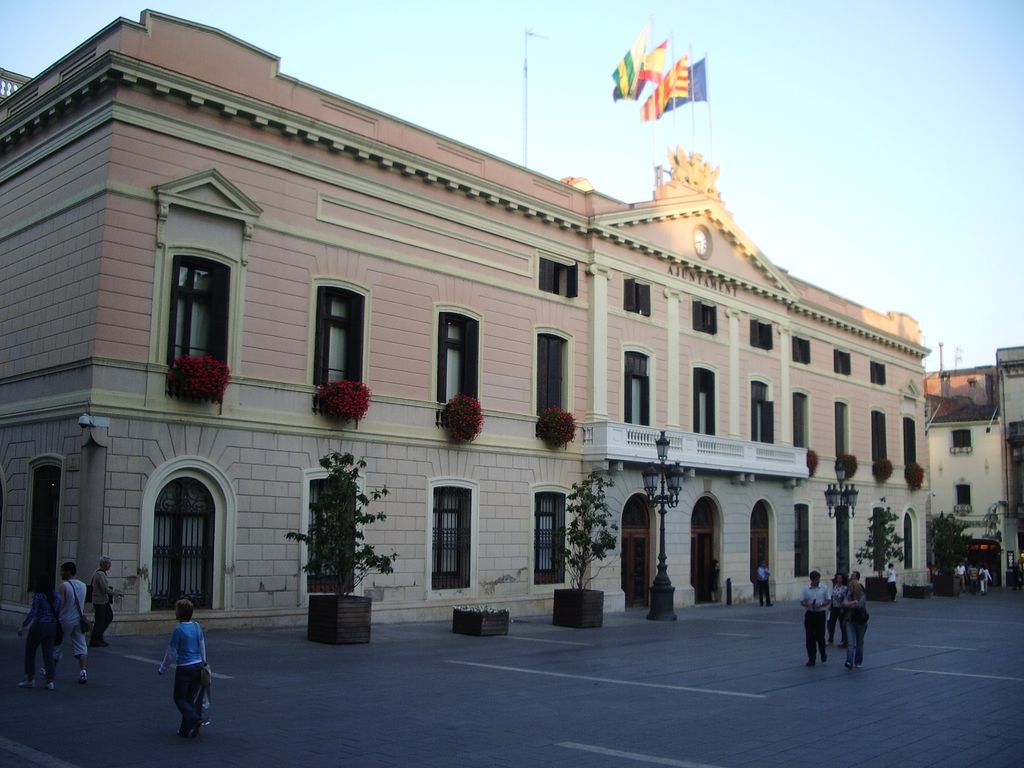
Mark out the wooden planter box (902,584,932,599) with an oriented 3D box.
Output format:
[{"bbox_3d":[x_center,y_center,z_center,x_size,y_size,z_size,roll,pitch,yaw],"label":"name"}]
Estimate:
[{"bbox_3d":[17.624,9.031,45.000,0.950,0.600,0.950,-6,-10,43],"label":"wooden planter box"}]

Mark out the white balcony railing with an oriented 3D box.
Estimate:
[{"bbox_3d":[6.707,2.399,35.317,1.000,1.180,12.450,-6,-10,43],"label":"white balcony railing"}]

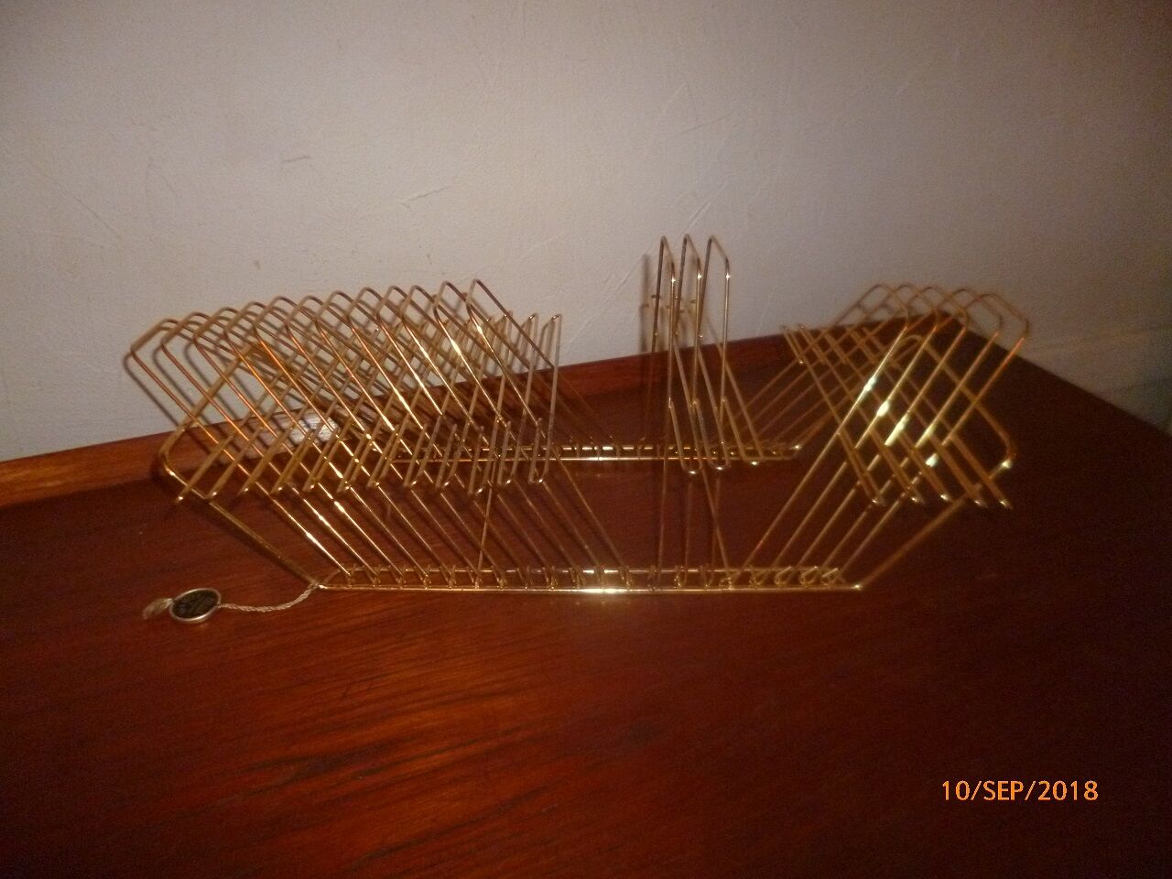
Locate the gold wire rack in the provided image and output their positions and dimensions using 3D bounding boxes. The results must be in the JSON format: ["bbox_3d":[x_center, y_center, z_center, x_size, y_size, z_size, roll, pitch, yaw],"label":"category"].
[{"bbox_3d":[-0.003,-0.027,0.403,0.412,0.143,0.195,0,28,-2],"label":"gold wire rack"}]

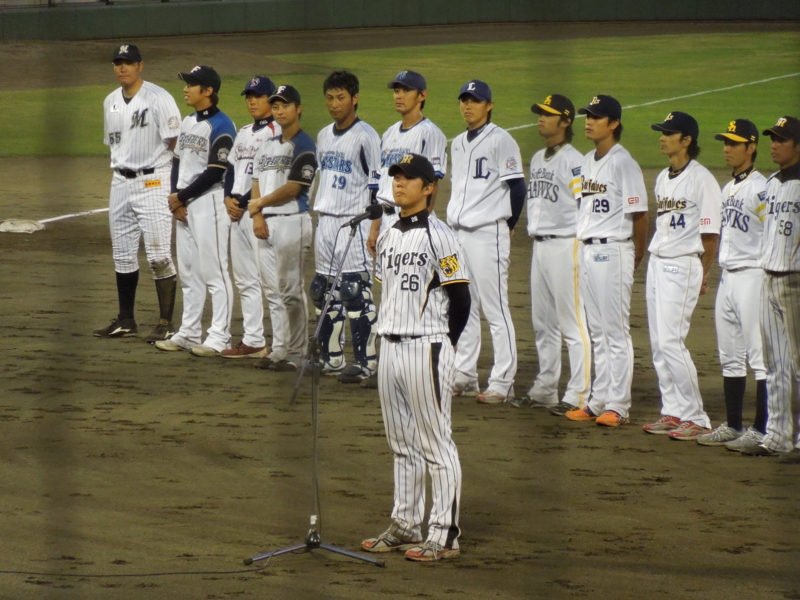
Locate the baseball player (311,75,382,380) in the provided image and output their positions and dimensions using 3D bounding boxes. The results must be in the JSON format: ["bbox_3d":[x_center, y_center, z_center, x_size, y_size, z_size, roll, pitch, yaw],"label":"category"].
[{"bbox_3d":[-0.336,-0.472,38.543,0.490,1.868,0.360,3,5,35],"label":"baseball player"}]

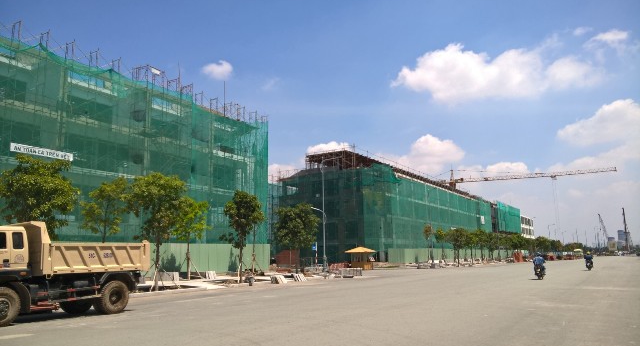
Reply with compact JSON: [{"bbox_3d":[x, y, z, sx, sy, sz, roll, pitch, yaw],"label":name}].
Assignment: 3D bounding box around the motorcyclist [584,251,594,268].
[{"bbox_3d":[22.410,7.183,42.491,0.740,1.300,0.800,-6,-10,29],"label":"motorcyclist"}]

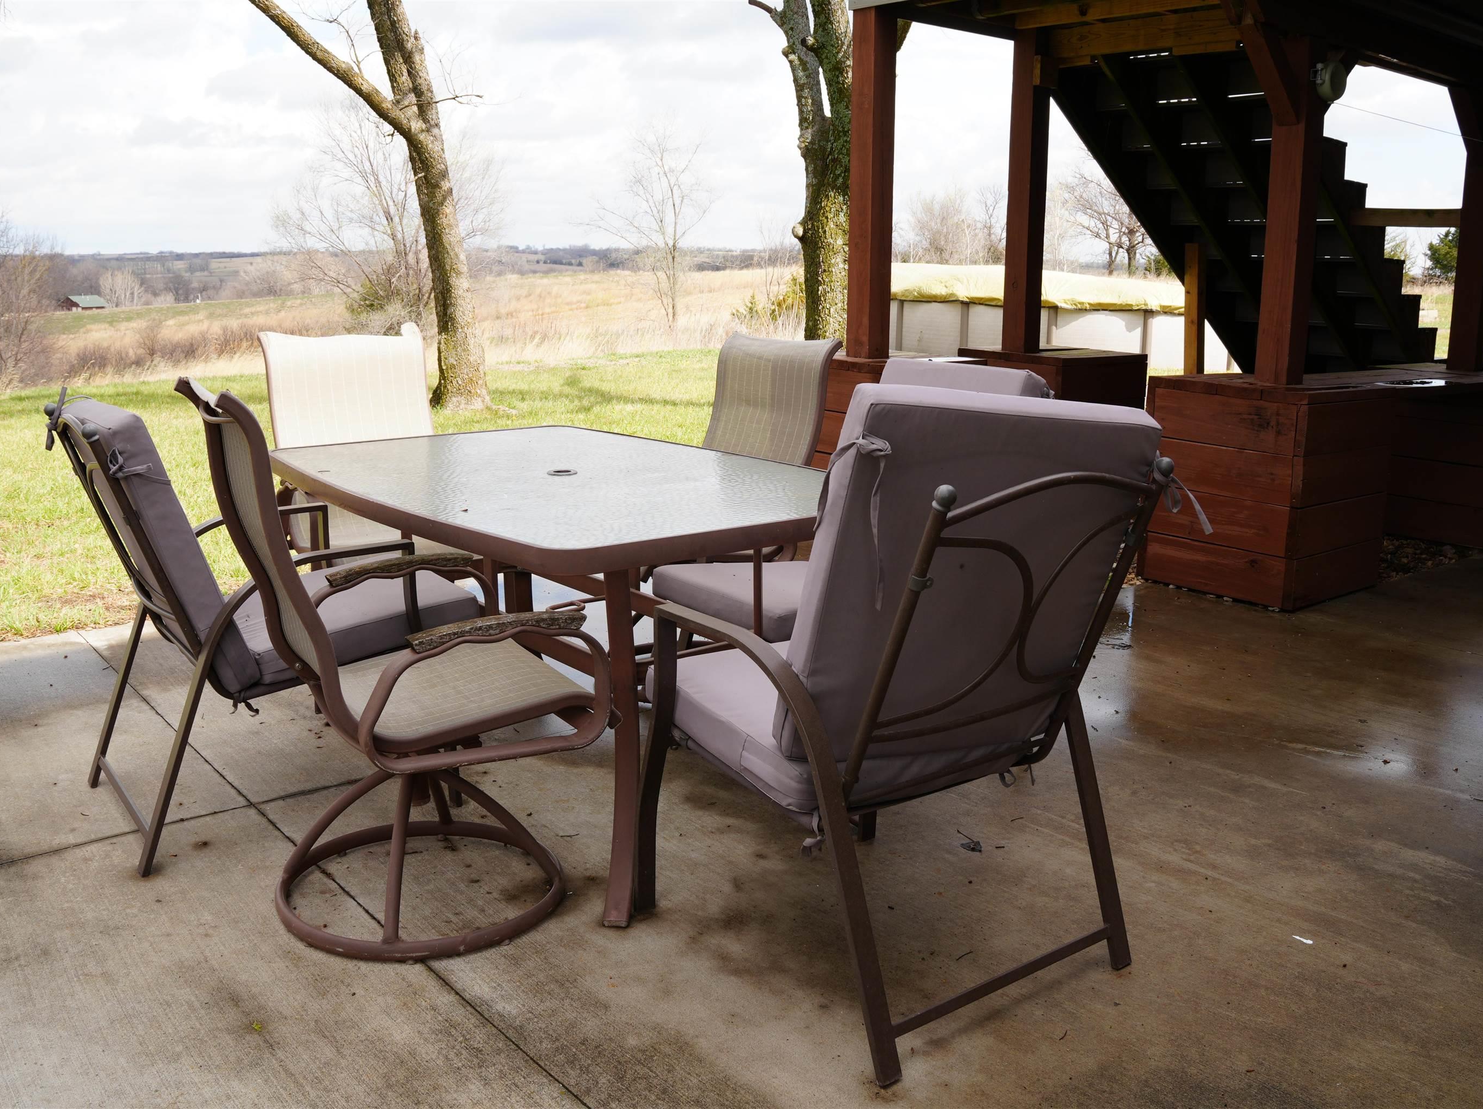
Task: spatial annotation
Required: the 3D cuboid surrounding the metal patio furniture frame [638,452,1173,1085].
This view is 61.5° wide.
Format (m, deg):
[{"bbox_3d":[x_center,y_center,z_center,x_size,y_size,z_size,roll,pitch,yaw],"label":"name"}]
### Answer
[{"bbox_3d":[0.250,0.217,2.215,0.610,1.020,0.760,-9,16,-36],"label":"metal patio furniture frame"}]

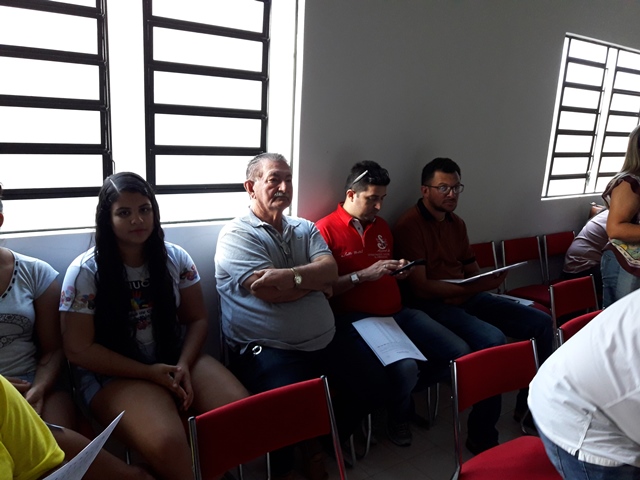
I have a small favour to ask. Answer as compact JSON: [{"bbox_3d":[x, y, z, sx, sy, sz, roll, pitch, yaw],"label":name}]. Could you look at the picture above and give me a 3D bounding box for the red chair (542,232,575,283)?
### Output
[{"bbox_3d":[1.848,0.384,3.635,0.412,0.792,0.511,-6,16,-34],"label":"red chair"}]

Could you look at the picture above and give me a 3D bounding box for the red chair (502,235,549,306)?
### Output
[{"bbox_3d":[1.472,0.421,3.386,0.412,0.792,0.511,-6,16,-34],"label":"red chair"}]

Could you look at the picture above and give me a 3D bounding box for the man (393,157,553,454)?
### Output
[{"bbox_3d":[0.754,0.275,2.648,0.710,1.335,0.674,-6,16,-34],"label":"man"}]

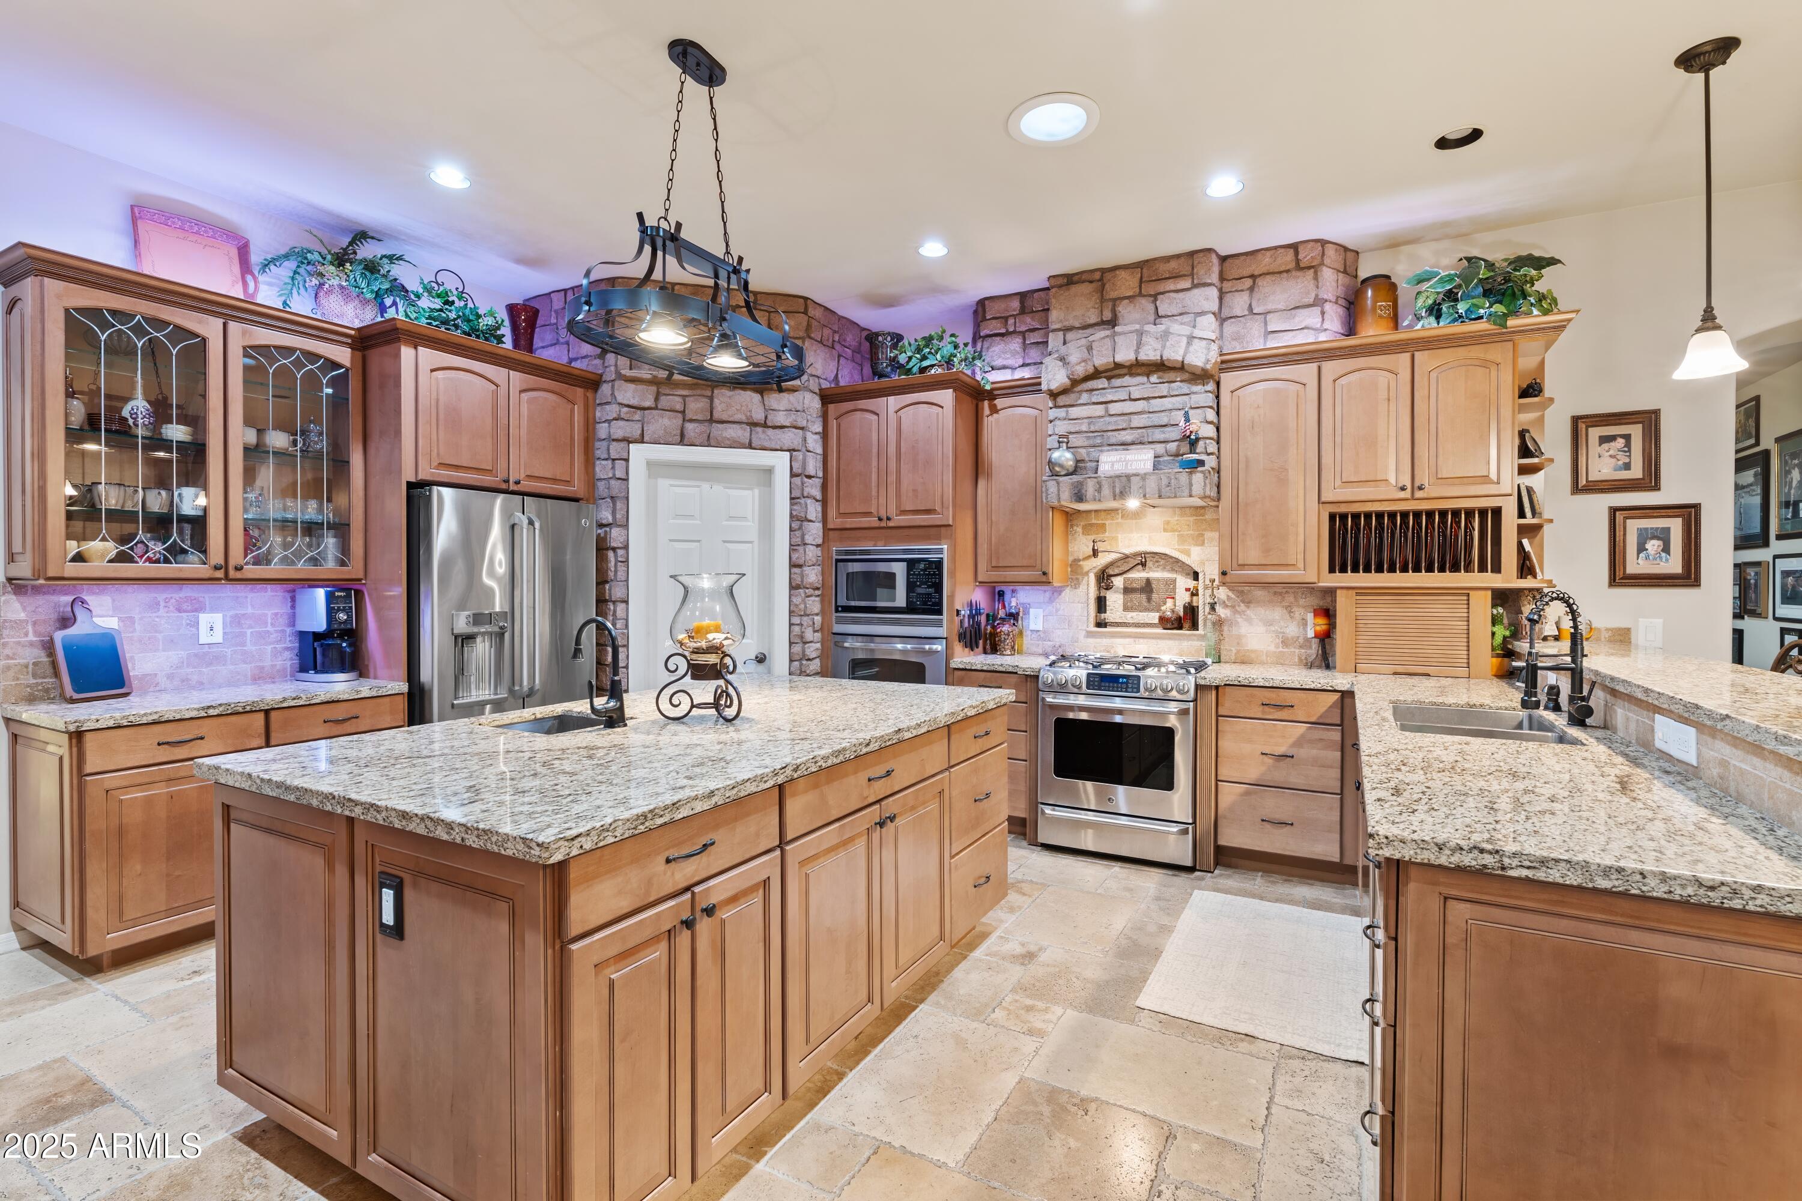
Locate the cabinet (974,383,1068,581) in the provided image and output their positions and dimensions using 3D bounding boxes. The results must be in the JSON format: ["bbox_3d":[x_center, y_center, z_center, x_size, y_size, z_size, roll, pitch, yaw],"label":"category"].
[{"bbox_3d":[0.707,-0.665,4.955,0.470,1.140,0.355,1,1,28],"label":"cabinet"}]

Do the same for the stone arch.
[{"bbox_3d":[1.192,-1.249,4.420,0.890,0.315,0.140,1,1,28],"label":"stone arch"}]

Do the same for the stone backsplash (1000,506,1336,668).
[{"bbox_3d":[1.418,-0.093,4.788,1.832,0.855,0.050,1,1,28],"label":"stone backsplash"}]

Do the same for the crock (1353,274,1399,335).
[{"bbox_3d":[2.317,-1.403,4.150,0.185,0.345,0.185,0,1,28],"label":"crock"}]

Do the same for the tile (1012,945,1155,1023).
[{"bbox_3d":[0.635,1.298,2.885,0.405,0.012,0.410,0,1,28],"label":"tile"}]

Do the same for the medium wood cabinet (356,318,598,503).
[{"bbox_3d":[-2.051,-0.810,4.007,0.690,0.637,1.040,1,1,29],"label":"medium wood cabinet"}]

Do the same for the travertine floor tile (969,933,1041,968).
[{"bbox_3d":[0.416,1.295,3.132,0.198,0.012,0.200,0,1,28],"label":"travertine floor tile"}]

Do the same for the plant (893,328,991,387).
[{"bbox_3d":[0.227,-1.339,4.772,0.530,0.380,0.380,1,1,29],"label":"plant"}]

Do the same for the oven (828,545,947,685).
[{"bbox_3d":[0.059,0.248,4.957,0.750,1.110,0.580,1,1,29],"label":"oven"}]

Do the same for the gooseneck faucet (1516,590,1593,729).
[{"bbox_3d":[2.020,0.173,2.616,0.185,0.410,0.100,0,1,6],"label":"gooseneck faucet"}]

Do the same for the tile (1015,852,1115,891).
[{"bbox_3d":[0.780,1.284,3.999,0.393,0.015,0.379,1,1,28],"label":"tile"}]

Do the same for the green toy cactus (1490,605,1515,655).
[{"bbox_3d":[2.757,0.136,3.922,0.125,0.230,0.065,1,2,32],"label":"green toy cactus"}]

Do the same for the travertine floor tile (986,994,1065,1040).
[{"bbox_3d":[0.393,1.293,2.636,0.193,0.012,0.200,1,1,29],"label":"travertine floor tile"}]

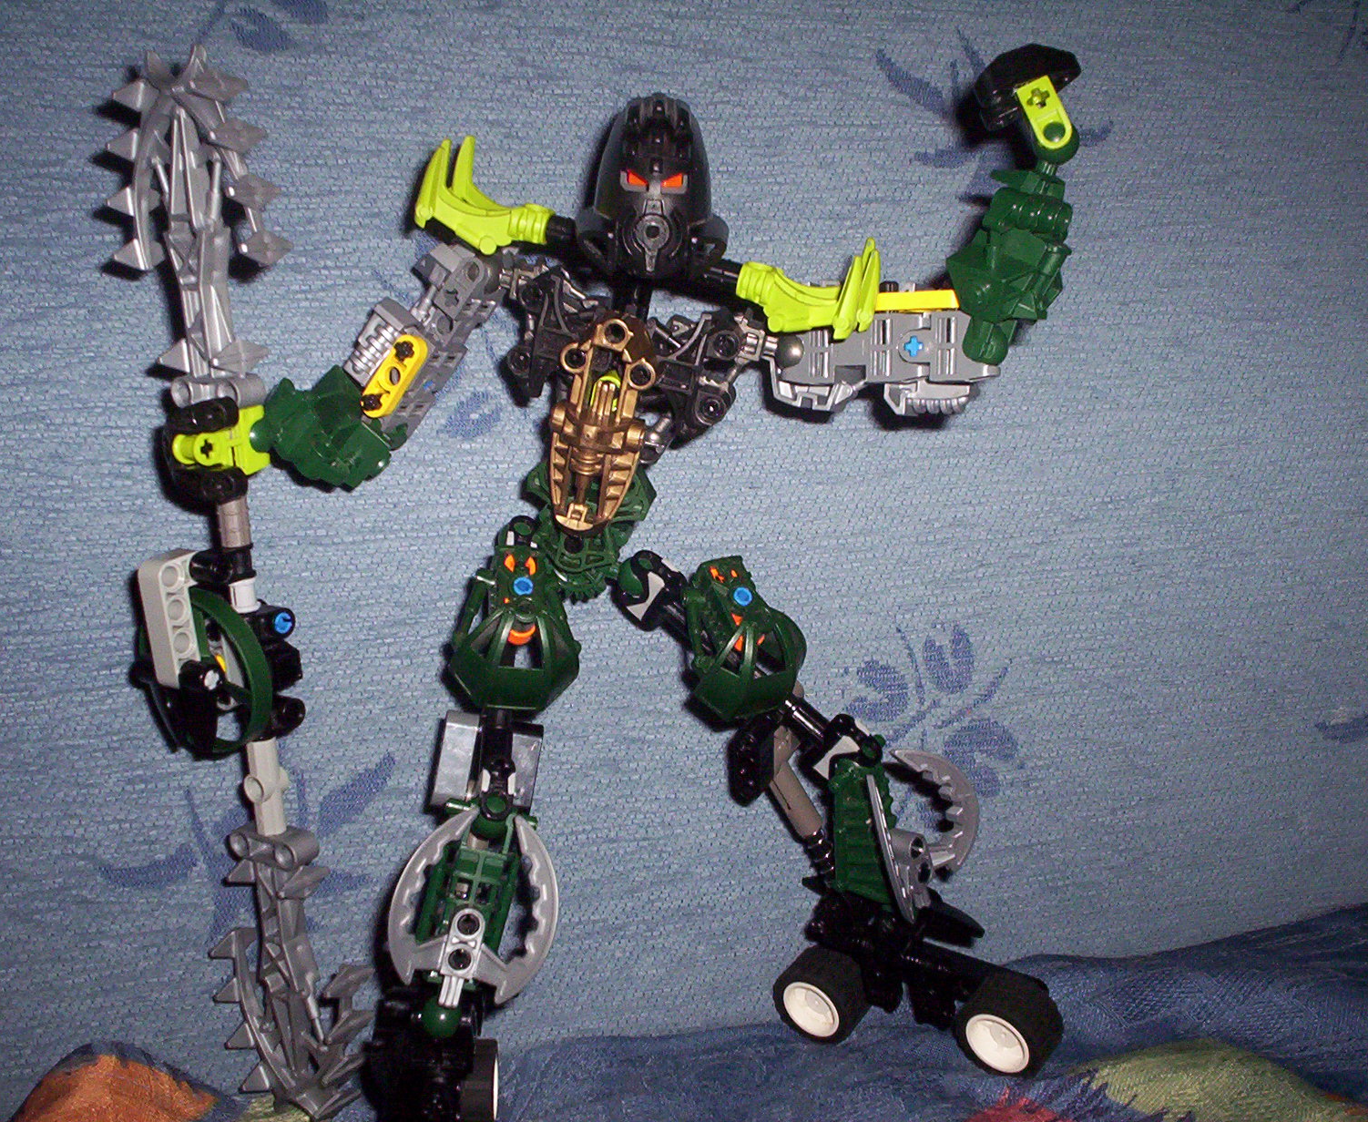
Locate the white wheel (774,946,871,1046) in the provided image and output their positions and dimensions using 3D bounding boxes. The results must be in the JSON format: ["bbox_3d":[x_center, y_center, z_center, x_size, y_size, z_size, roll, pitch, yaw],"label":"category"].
[{"bbox_3d":[0.039,0.122,0.460,0.024,0.024,0.014,1,24,38],"label":"white wheel"}]

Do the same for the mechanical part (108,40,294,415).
[{"bbox_3d":[-0.117,-0.080,0.392,0.041,0.083,0.018,0,13,13],"label":"mechanical part"}]

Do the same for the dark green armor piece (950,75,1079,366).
[{"bbox_3d":[0.079,-0.081,0.386,0.028,0.068,0.024,13,0,6],"label":"dark green armor piece"}]

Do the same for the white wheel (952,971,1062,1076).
[{"bbox_3d":[0.085,0.122,0.427,0.024,0.024,0.014,1,24,38],"label":"white wheel"}]

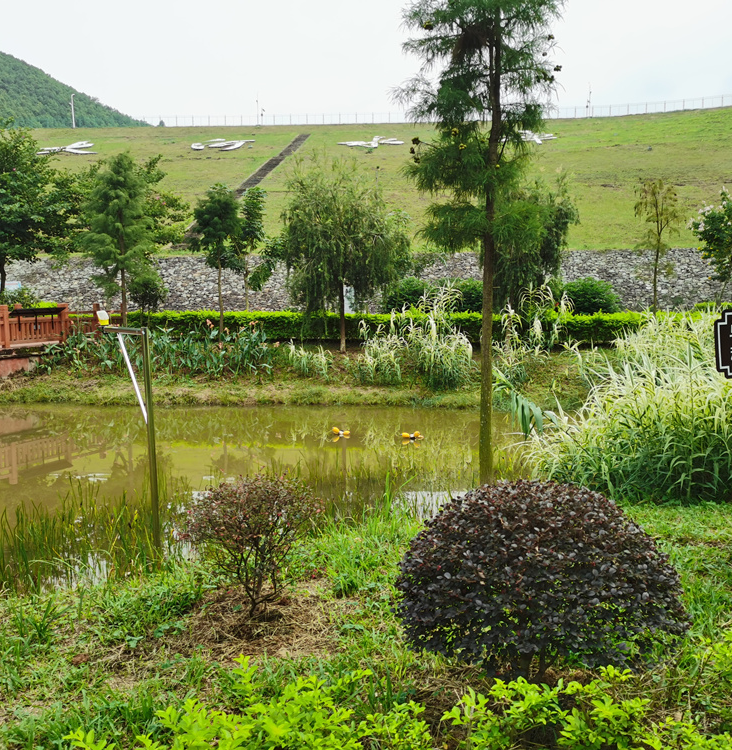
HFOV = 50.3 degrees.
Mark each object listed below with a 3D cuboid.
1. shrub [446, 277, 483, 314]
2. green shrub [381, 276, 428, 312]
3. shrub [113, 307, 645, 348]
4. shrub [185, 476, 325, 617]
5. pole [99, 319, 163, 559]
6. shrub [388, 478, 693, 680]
[{"bbox_3d":[3.145,-2.109,23.714,1.519,1.698,1.519,0,6,0],"label":"shrub"},{"bbox_3d":[1.170,-2.120,23.712,1.458,1.734,1.458,0,6,0],"label":"green shrub"},{"bbox_3d":[0.480,-1.203,19.659,13.198,0.866,0.900,0,6,3],"label":"shrub"},{"bbox_3d":[-0.604,0.910,4.174,0.720,0.740,0.720,0,6,0],"label":"shrub"},{"bbox_3d":[-2.062,0.511,6.814,0.860,2.073,0.140,6,9,43],"label":"pole"},{"bbox_3d":[0.689,0.814,3.073,1.150,0.790,1.150,0,6,0],"label":"shrub"}]

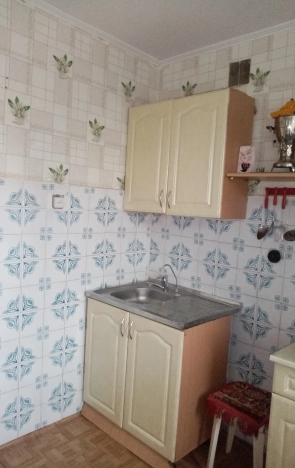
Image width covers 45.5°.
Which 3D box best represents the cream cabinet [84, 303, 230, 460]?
[{"bbox_3d":[0.041,0.855,2.232,0.775,0.821,0.505,7,6,42],"label":"cream cabinet"}]

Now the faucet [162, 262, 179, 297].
[{"bbox_3d":[0.152,0.306,2.329,0.145,0.212,0.045,2,5,-10],"label":"faucet"}]

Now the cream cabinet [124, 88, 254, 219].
[{"bbox_3d":[0.240,-0.484,2.318,0.805,0.719,0.293,7,6,44],"label":"cream cabinet"}]

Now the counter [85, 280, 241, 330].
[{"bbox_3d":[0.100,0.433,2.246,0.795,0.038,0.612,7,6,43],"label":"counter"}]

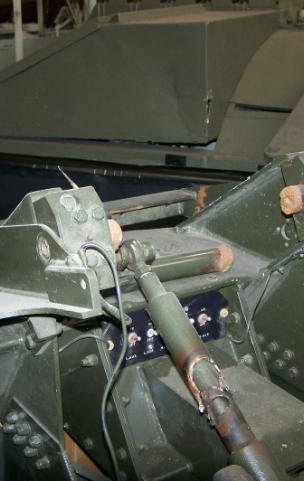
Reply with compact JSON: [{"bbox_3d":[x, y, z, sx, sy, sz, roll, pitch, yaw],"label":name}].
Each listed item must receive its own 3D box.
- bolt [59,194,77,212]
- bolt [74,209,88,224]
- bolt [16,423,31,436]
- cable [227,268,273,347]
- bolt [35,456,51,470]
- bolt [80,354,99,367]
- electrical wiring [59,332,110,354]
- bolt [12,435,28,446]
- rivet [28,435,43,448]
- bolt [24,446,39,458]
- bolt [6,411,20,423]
[{"bbox_3d":[-0.131,-0.057,1.090,0.025,0.025,0.012,-11,-12,-31],"label":"bolt"},{"bbox_3d":[-0.109,-0.037,1.090,0.019,0.019,0.011,-11,-12,-31],"label":"bolt"},{"bbox_3d":[-0.188,0.277,1.030,0.016,0.018,0.018,-12,21,-32],"label":"bolt"},{"bbox_3d":[0.157,0.105,1.120,0.040,0.145,0.085,-12,21,-32],"label":"cable"},{"bbox_3d":[-0.156,0.317,1.000,0.016,0.017,0.017,-12,21,-32],"label":"bolt"},{"bbox_3d":[-0.113,0.219,1.280,0.026,0.020,0.020,-11,23,-31],"label":"bolt"},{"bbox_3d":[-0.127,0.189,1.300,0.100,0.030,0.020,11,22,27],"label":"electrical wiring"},{"bbox_3d":[-0.196,0.299,1.050,0.016,0.016,0.016,-12,21,-32],"label":"bolt"},{"bbox_3d":[-0.199,0.342,1.200,0.017,0.021,0.021,-11,23,-31],"label":"rivet"},{"bbox_3d":[-0.209,0.367,1.220,0.018,0.019,0.019,-11,23,-31],"label":"bolt"},{"bbox_3d":[-0.248,0.316,1.260,0.017,0.019,0.019,-11,23,-31],"label":"bolt"}]

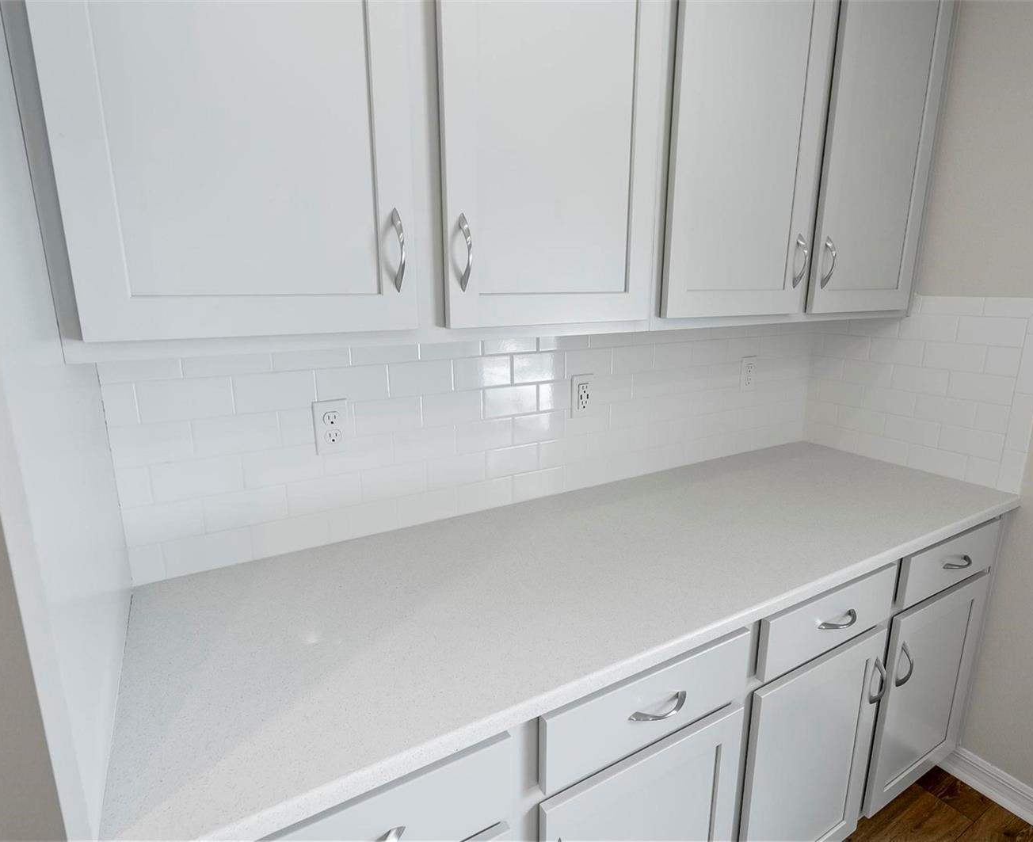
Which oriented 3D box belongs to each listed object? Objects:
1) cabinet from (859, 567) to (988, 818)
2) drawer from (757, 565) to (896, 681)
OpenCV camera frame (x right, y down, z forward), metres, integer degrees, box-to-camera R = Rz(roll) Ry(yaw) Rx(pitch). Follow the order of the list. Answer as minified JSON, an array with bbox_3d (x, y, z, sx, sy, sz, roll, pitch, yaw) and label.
[{"bbox_3d":[1.110,0.732,1.502,0.436,0.593,0.047,-8,16,-28],"label":"cabinet"},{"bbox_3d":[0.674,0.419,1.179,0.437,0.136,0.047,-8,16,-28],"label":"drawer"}]

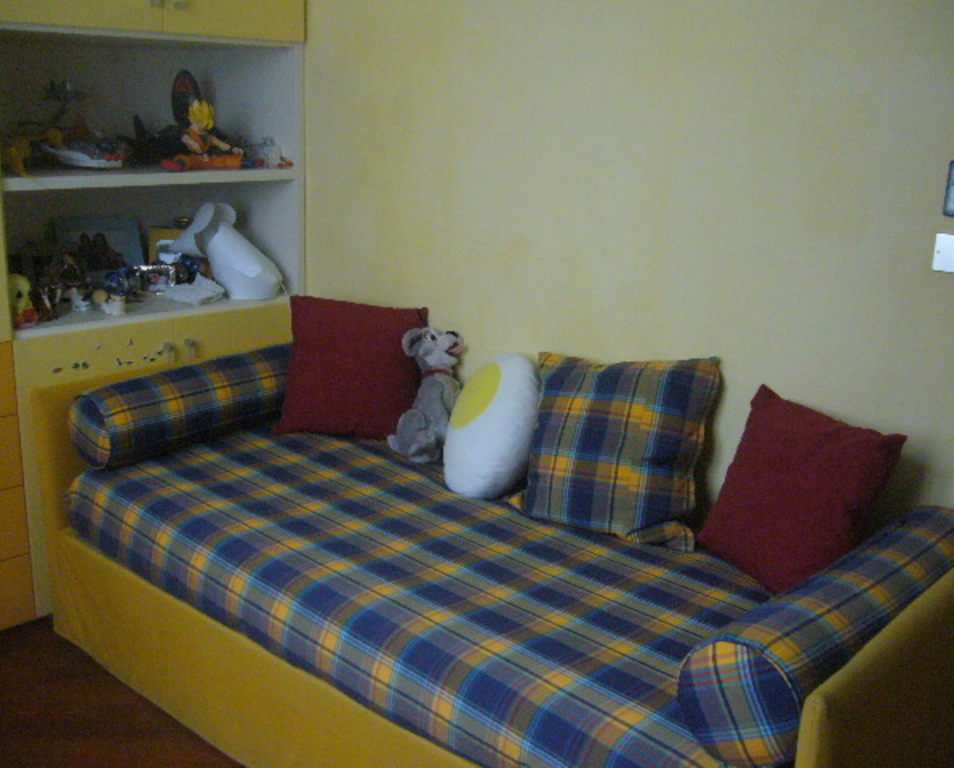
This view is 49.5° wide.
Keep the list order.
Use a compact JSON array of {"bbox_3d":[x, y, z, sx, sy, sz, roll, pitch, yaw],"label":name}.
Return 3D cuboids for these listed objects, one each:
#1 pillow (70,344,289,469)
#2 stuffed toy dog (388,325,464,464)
[{"bbox_3d":[-0.699,0.037,2.853,0.200,0.200,0.800,15,21,39],"label":"pillow"},{"bbox_3d":[-0.136,0.022,2.754,0.205,0.348,0.150,4,15,6],"label":"stuffed toy dog"}]

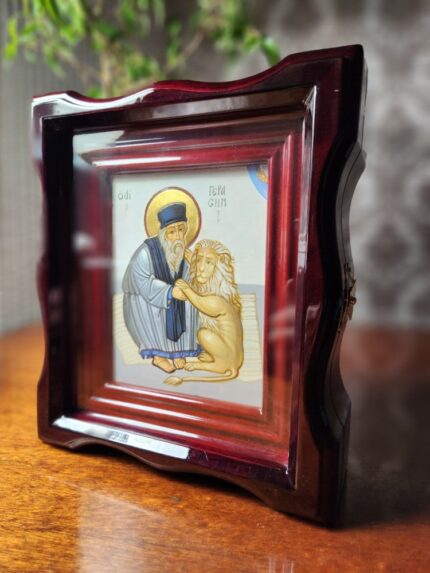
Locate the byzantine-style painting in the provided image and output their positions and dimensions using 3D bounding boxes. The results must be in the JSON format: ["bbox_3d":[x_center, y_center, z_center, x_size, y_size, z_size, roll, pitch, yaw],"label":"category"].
[{"bbox_3d":[-0.026,-0.001,0.335,0.145,0.196,0.018,3,6,21],"label":"byzantine-style painting"}]

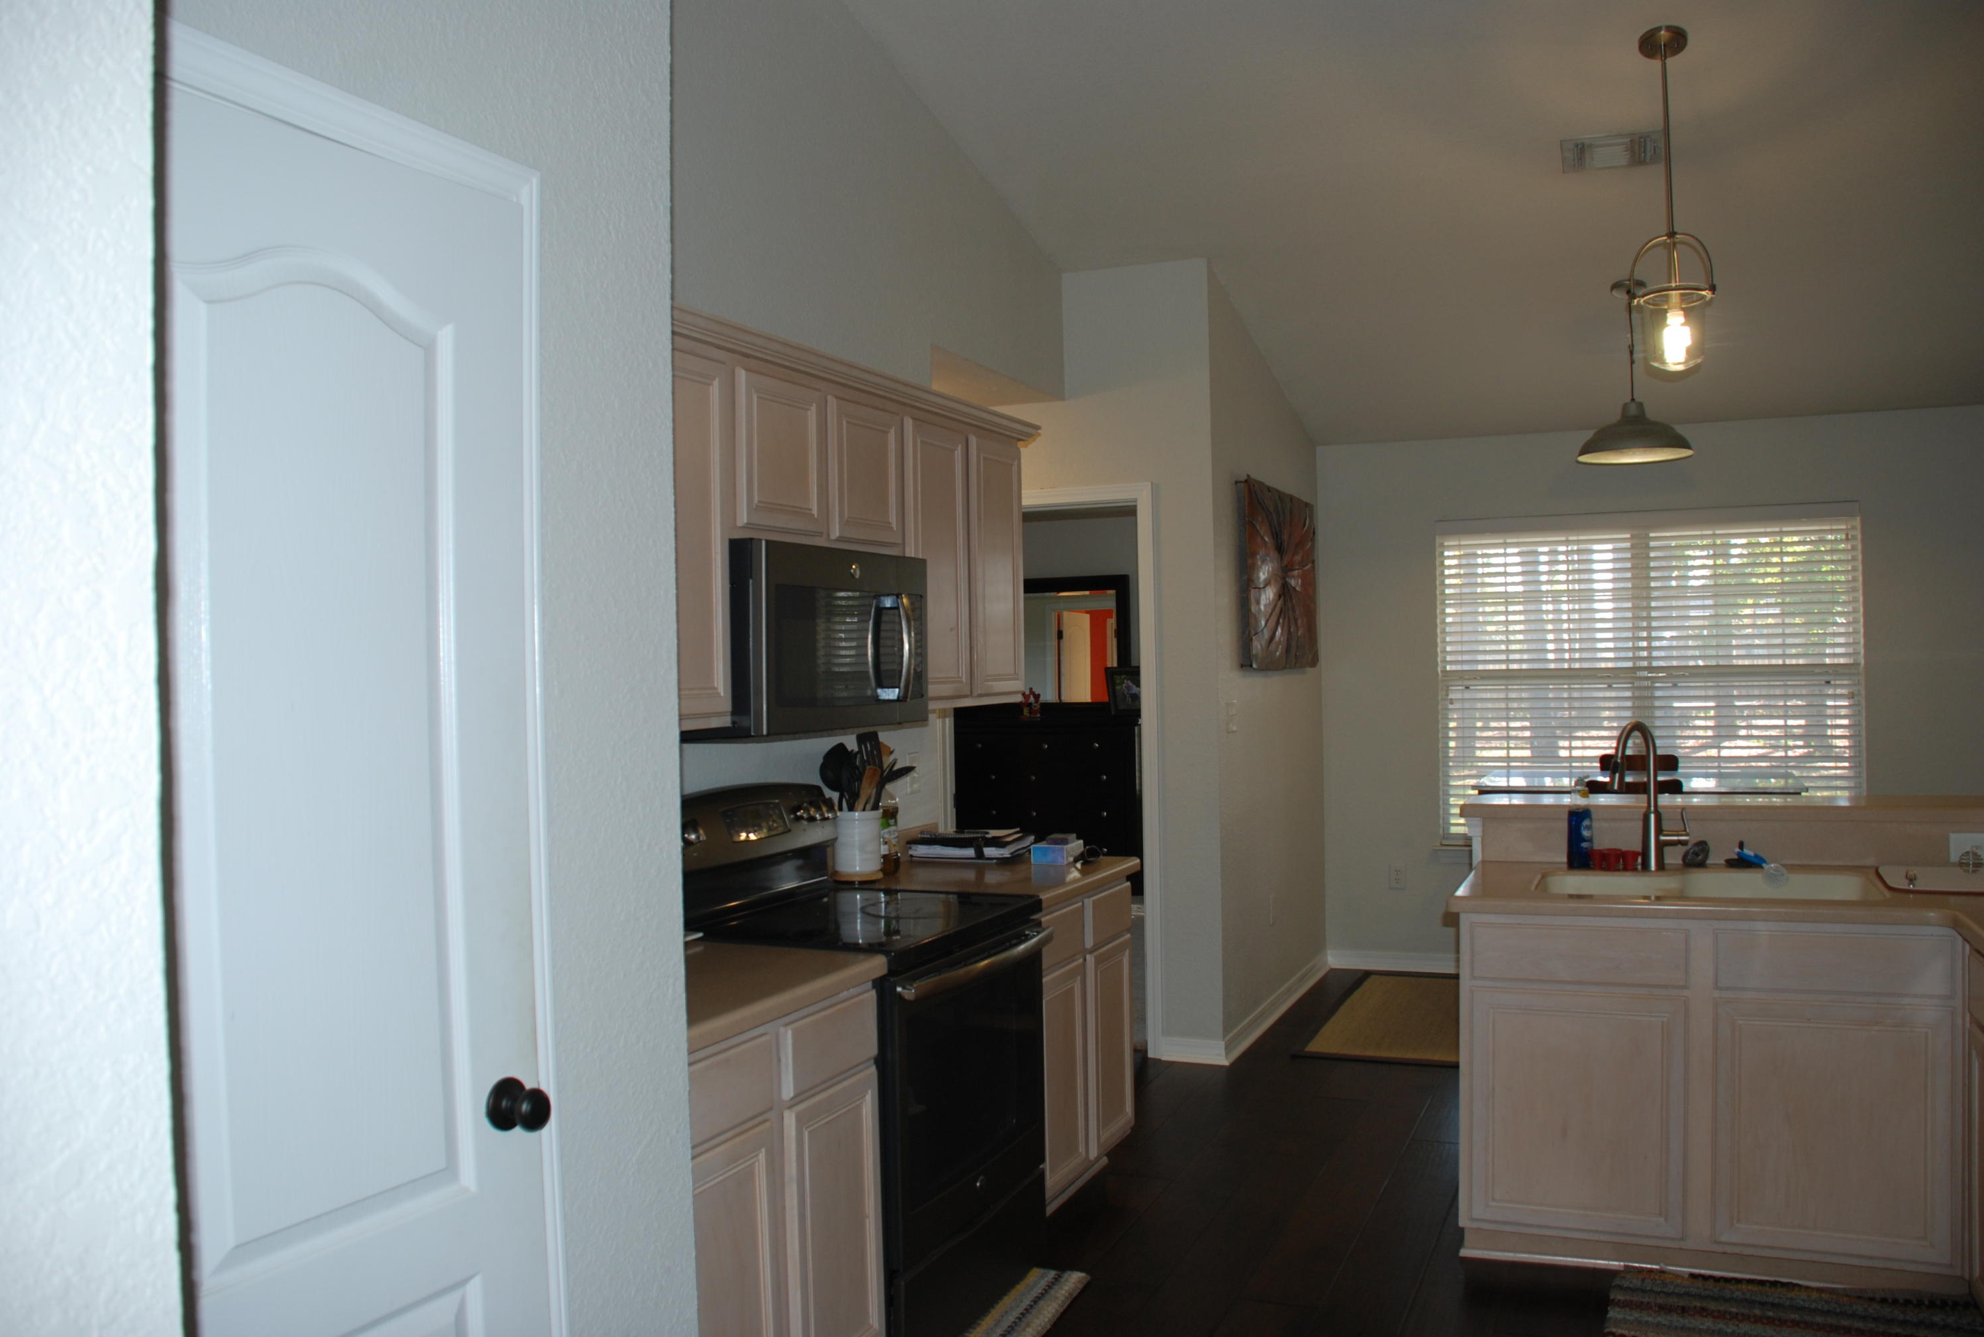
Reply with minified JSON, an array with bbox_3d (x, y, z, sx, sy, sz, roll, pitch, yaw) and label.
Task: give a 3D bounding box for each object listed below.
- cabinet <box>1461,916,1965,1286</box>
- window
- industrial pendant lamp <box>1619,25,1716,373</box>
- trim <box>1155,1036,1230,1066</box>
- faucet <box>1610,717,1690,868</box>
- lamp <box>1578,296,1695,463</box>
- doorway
[{"bbox_3d":[1.720,1.005,3.635,1.041,0.853,0.600,-1,0,24],"label":"cabinet"},{"bbox_3d":[2.844,0.059,6.561,1.716,1.464,0.070,-1,0,24],"label":"window"},{"bbox_3d":[1.842,-1.276,4.054,0.209,0.951,0.200,-1,0,24],"label":"industrial pendant lamp"},{"bbox_3d":[0.740,1.407,5.497,0.264,0.092,0.020,-1,0,24],"label":"trim"},{"bbox_3d":[1.681,0.328,3.813,0.220,0.398,0.130,-1,0,-33],"label":"faucet"},{"bbox_3d":[2.308,-1.054,5.370,0.400,0.633,0.400,-1,0,24],"label":"lamp"},{"bbox_3d":[0.219,0.392,5.774,0.890,2.141,0.140,-1,0,24],"label":"doorway"}]

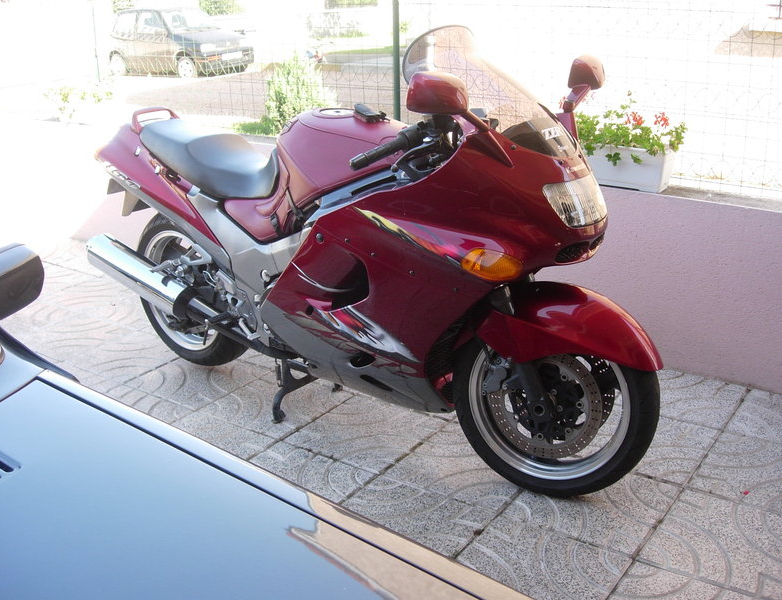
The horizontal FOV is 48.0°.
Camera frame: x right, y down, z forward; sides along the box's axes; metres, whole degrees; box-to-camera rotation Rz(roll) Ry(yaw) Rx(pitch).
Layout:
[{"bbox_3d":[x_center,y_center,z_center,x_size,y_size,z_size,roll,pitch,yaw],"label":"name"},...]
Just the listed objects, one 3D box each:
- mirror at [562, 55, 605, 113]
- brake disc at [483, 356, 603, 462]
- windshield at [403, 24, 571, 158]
[{"bbox_3d":[0.547,-0.640,2.540,0.125,0.150,0.215,8,22,25],"label":"mirror"},{"bbox_3d":[0.425,0.283,2.427,0.320,0.320,0.030,8,15,23],"label":"brake disc"},{"bbox_3d":[0.291,-0.547,2.305,0.420,0.335,0.380,13,24,36],"label":"windshield"}]

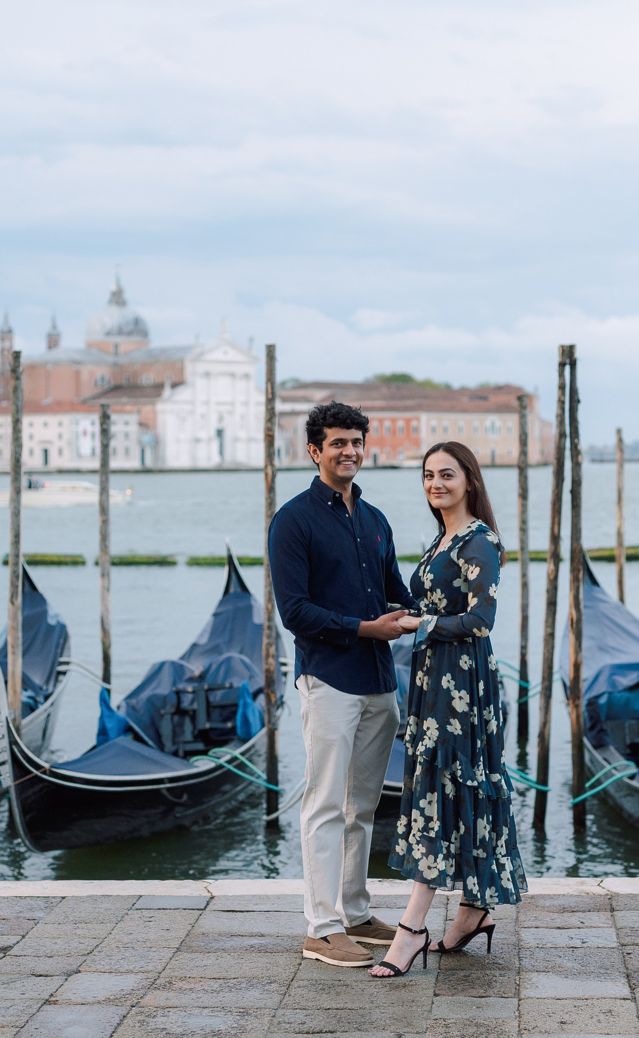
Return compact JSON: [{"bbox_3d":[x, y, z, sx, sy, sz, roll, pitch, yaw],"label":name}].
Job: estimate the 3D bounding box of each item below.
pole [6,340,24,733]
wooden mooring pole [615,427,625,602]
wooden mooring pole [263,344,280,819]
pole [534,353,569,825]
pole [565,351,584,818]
[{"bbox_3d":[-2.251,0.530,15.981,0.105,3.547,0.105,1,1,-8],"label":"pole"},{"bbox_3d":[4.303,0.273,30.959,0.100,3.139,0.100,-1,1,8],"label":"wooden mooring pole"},{"bbox_3d":[-0.347,0.471,15.702,0.100,3.472,0.100,0,2,0],"label":"wooden mooring pole"},{"bbox_3d":[1.631,0.492,15.251,0.110,3.427,0.110,2,2,0],"label":"pole"},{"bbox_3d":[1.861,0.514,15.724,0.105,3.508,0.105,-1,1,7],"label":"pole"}]

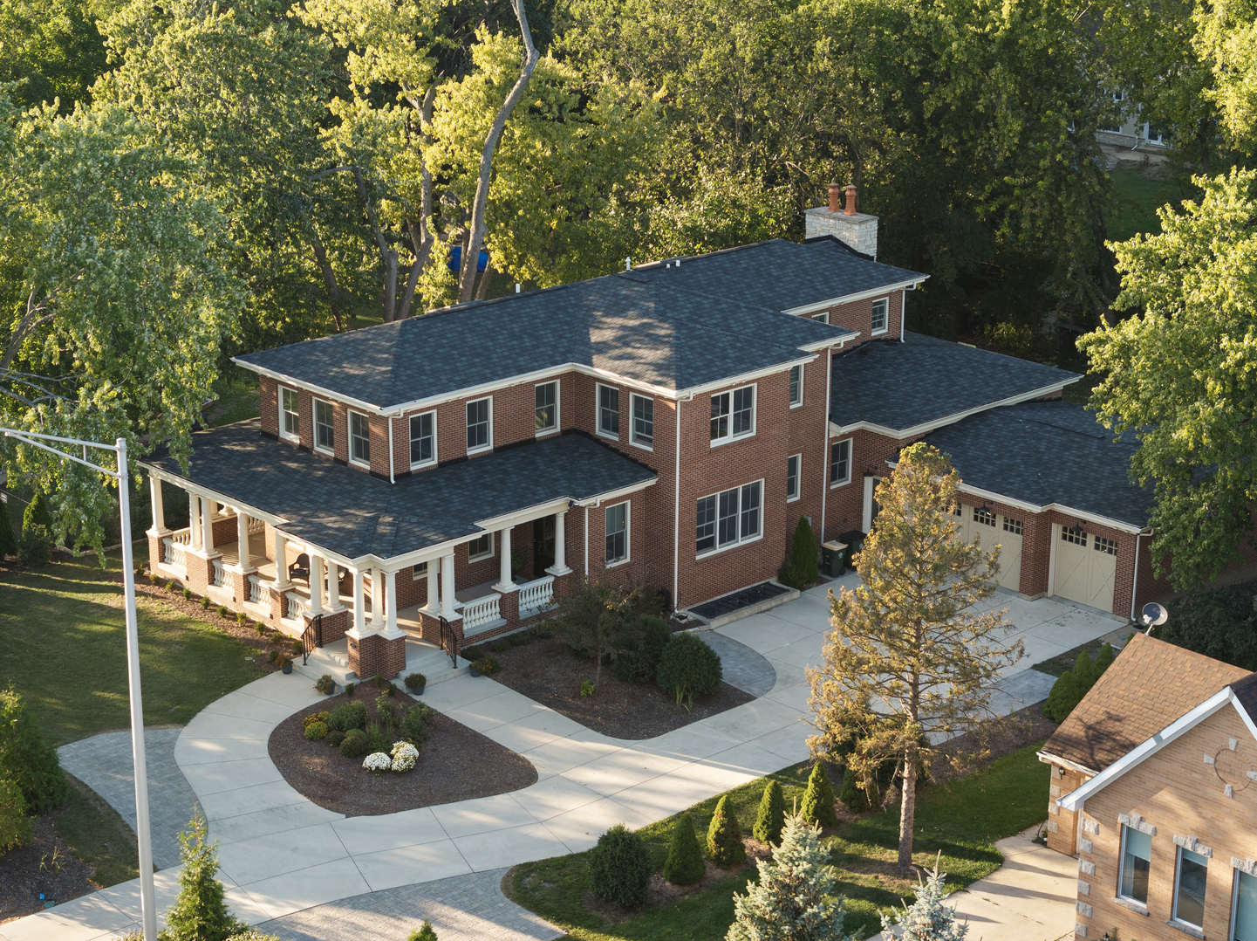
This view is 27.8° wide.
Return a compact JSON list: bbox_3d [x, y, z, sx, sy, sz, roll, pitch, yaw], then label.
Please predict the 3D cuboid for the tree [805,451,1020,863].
[{"bbox_3d":[6.706,4.450,59.207,5.000,10.500,5.000,0,17,0],"label":"tree"}]

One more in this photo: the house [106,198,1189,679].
[{"bbox_3d":[2.861,-1.182,75.938,28.100,9.250,22.700,-16,24,-41],"label":"house"}]

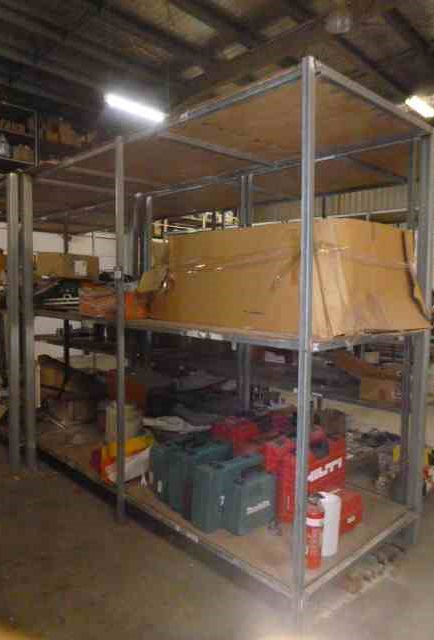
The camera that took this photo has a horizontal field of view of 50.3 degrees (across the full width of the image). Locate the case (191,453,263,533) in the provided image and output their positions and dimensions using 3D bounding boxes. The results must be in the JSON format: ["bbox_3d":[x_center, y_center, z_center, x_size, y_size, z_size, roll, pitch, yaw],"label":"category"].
[{"bbox_3d":[0.071,0.954,2.647,0.430,0.345,0.130,-3,6,-41],"label":"case"}]

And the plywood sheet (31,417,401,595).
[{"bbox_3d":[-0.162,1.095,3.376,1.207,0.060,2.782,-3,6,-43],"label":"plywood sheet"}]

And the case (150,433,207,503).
[{"bbox_3d":[-0.206,0.928,2.978,0.400,0.340,0.140,-3,6,-43],"label":"case"}]

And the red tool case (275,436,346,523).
[{"bbox_3d":[0.559,0.911,2.732,0.130,0.430,0.480,5,6,43],"label":"red tool case"}]

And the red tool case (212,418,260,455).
[{"bbox_3d":[0.148,0.907,3.320,0.400,0.350,0.130,-3,6,-43],"label":"red tool case"}]

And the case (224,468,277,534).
[{"bbox_3d":[0.197,0.984,2.574,0.290,0.300,0.110,-3,6,-40],"label":"case"}]

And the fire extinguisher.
[{"bbox_3d":[0.457,0.992,2.166,0.080,0.350,0.085,2,4,12],"label":"fire extinguisher"}]

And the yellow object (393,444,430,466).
[{"bbox_3d":[1.399,0.965,3.303,0.240,0.130,0.150,-3,6,-43],"label":"yellow object"}]

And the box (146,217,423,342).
[{"bbox_3d":[0.428,-0.213,2.660,1.080,0.500,1.080,-3,6,-43],"label":"box"}]

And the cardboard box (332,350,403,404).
[{"bbox_3d":[1.946,0.757,5.859,0.500,0.470,0.600,-3,6,-43],"label":"cardboard box"}]

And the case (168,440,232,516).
[{"bbox_3d":[-0.080,0.941,2.798,0.410,0.345,0.140,-3,6,-43],"label":"case"}]

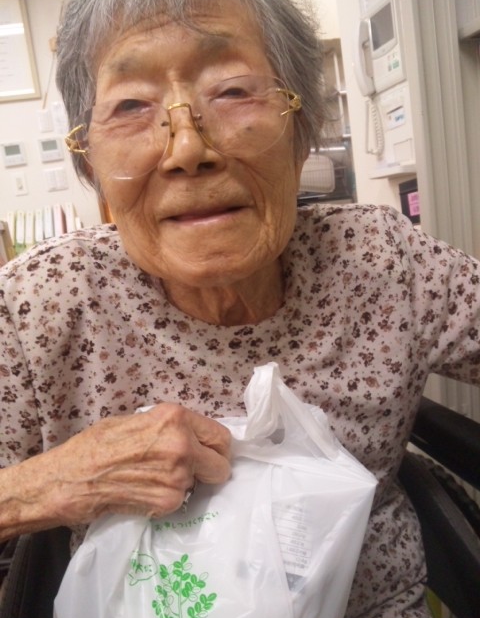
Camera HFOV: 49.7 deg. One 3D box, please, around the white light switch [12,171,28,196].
[{"bbox_3d":[-1.166,-0.664,2.750,0.070,0.120,0.012,-7,7,2],"label":"white light switch"}]

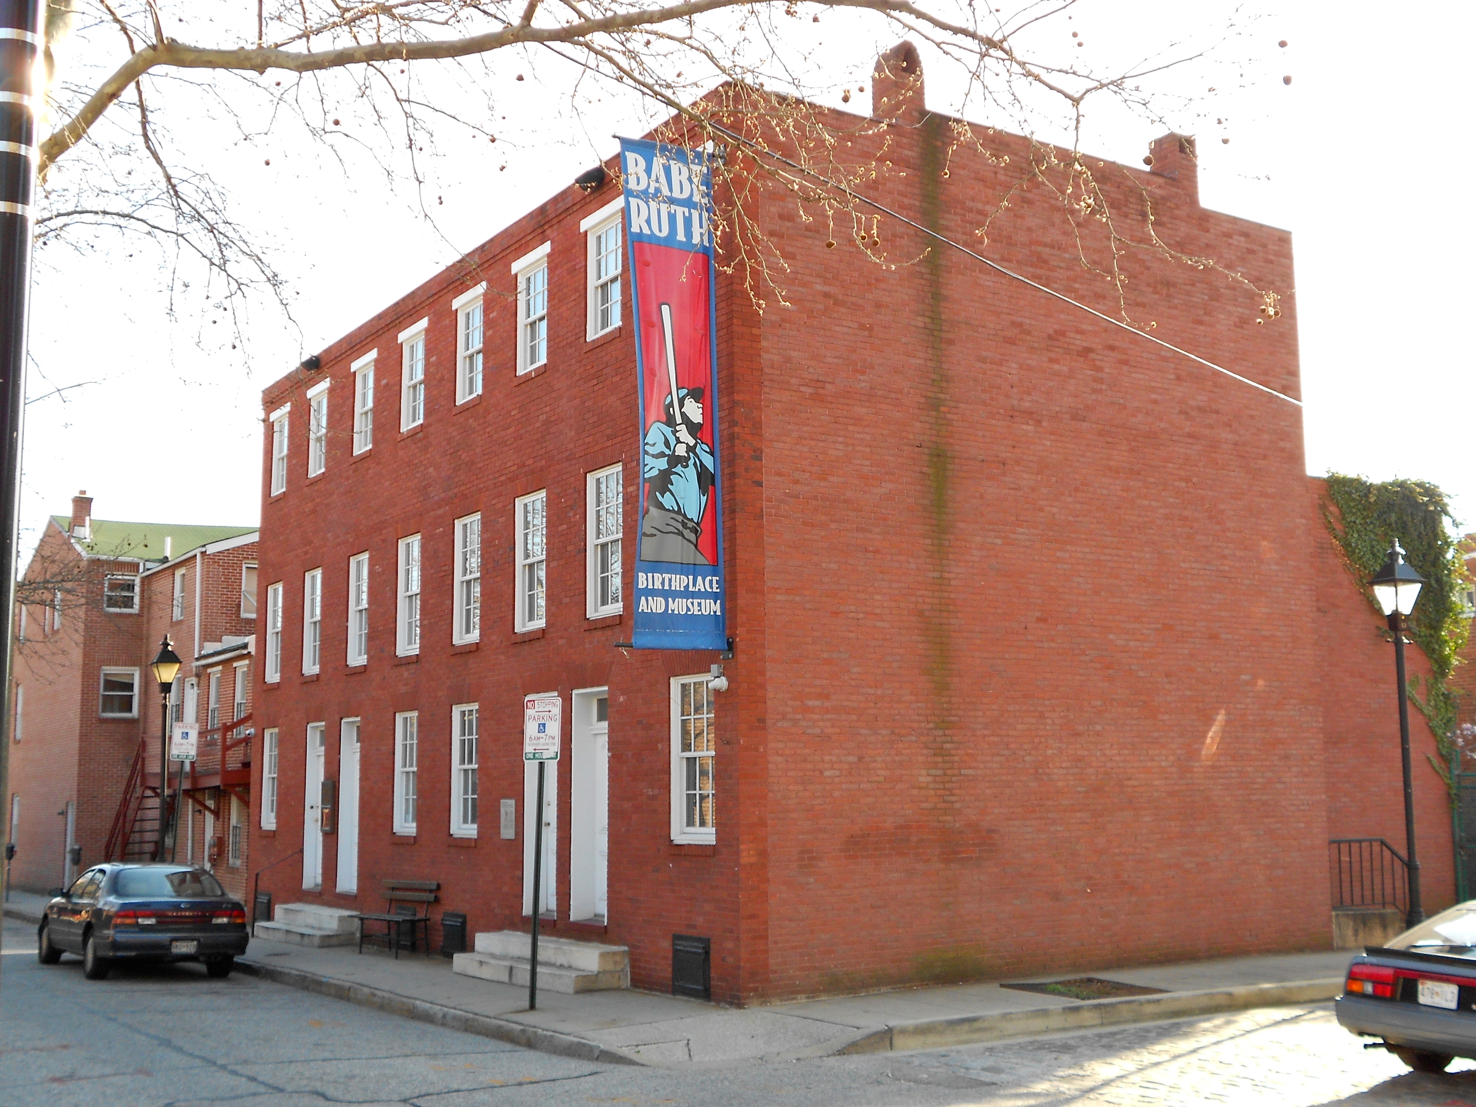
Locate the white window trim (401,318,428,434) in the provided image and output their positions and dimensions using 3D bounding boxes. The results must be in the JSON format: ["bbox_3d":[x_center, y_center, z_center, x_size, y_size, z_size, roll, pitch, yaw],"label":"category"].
[{"bbox_3d":[-4.460,-2.426,21.848,0.150,1.460,1.040,5,-11,-34],"label":"white window trim"}]

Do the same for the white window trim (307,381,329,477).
[{"bbox_3d":[-6.588,-1.933,24.914,0.150,1.460,1.030,5,-11,-34],"label":"white window trim"}]

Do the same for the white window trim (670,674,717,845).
[{"bbox_3d":[-0.373,1.959,14.975,0.130,1.595,0.775,5,-10,-34],"label":"white window trim"}]

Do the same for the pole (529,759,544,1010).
[{"bbox_3d":[-1.838,2.869,14.528,0.060,2.550,0.050,7,-10,-34],"label":"pole"}]

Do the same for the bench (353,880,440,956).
[{"bbox_3d":[-4.444,4.678,20.216,0.560,0.910,1.740,5,-11,-34],"label":"bench"}]

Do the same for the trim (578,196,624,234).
[{"bbox_3d":[-1.512,-3.840,17.866,0.100,0.127,1.004,5,-11,-34],"label":"trim"}]

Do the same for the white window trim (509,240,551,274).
[{"bbox_3d":[-2.457,-3.551,19.018,0.120,0.125,1.020,5,-11,-34],"label":"white window trim"}]

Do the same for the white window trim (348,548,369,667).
[{"bbox_3d":[-5.325,0.805,22.401,0.130,1.595,0.755,5,-10,-34],"label":"white window trim"}]

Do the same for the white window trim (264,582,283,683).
[{"bbox_3d":[-7.643,1.323,26.198,0.140,1.632,0.705,5,-11,-34],"label":"white window trim"}]

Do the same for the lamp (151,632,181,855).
[{"bbox_3d":[-8.952,3.566,24.584,0.410,4.620,0.410,5,-10,-34],"label":"lamp"}]

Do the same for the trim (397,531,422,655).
[{"bbox_3d":[-4.456,0.585,21.639,0.140,1.632,0.747,5,-11,-34],"label":"trim"}]

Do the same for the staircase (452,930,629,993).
[{"bbox_3d":[-2.149,4.346,16.800,0.660,0.430,2.900,5,-11,-34],"label":"staircase"}]

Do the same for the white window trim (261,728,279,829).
[{"bbox_3d":[-7.353,3.577,25.022,0.130,1.595,0.715,5,-10,-34],"label":"white window trim"}]

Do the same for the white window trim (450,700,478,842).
[{"bbox_3d":[-3.366,2.712,19.759,0.140,1.635,0.767,5,-11,-34],"label":"white window trim"}]

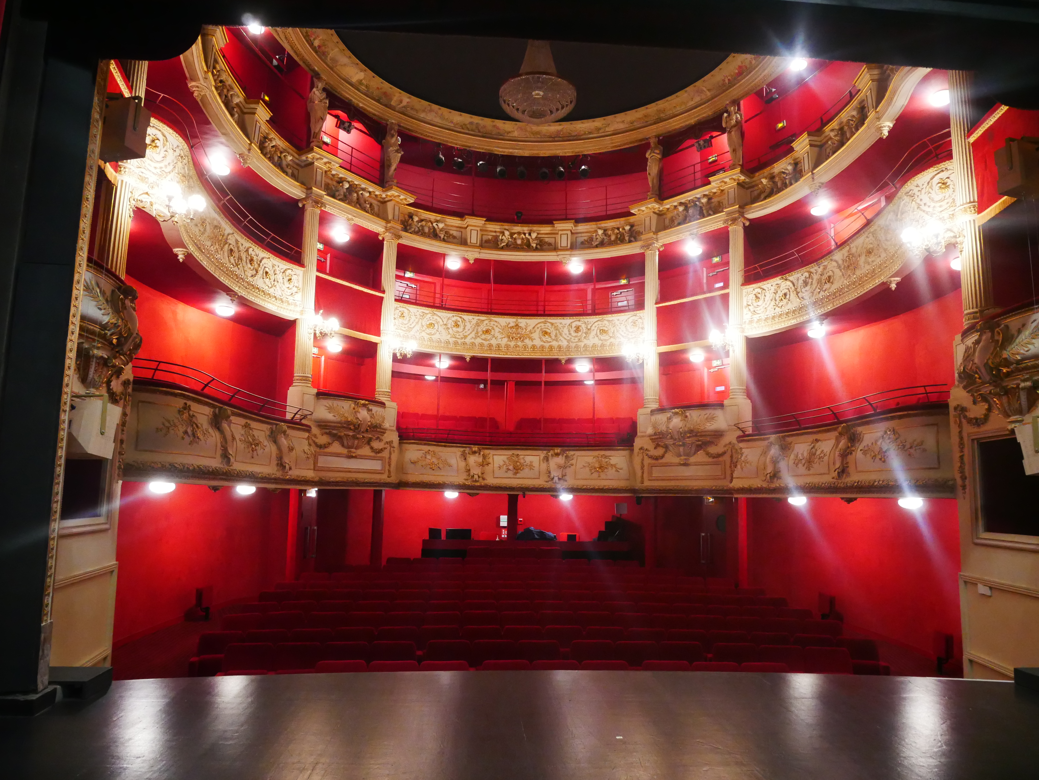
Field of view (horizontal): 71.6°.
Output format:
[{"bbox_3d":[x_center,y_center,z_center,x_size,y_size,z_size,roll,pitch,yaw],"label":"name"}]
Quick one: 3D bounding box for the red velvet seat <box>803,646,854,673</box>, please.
[{"bbox_3d":[3.671,3.505,8.375,0.550,0.870,0.580,0,-8,7],"label":"red velvet seat"}]

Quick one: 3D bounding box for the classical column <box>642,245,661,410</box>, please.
[{"bbox_3d":[2.858,-1.417,15.551,0.370,3.659,0.370,1,-8,0],"label":"classical column"}]

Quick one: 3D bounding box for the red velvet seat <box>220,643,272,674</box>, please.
[{"bbox_3d":[-2.951,3.217,7.728,0.540,0.880,0.580,3,-8,-14],"label":"red velvet seat"}]

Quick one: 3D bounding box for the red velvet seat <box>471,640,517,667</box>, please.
[{"bbox_3d":[-0.290,3.431,8.409,0.550,0.870,0.580,2,-8,-5],"label":"red velvet seat"}]

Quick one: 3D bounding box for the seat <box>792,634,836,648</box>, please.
[{"bbox_3d":[3.753,3.563,8.987,0.550,0.870,0.580,0,-8,7],"label":"seat"}]

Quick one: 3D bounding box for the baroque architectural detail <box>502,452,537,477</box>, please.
[{"bbox_3d":[0.001,1.639,15.918,0.773,0.557,0.130,2,-8,-2],"label":"baroque architectural detail"}]

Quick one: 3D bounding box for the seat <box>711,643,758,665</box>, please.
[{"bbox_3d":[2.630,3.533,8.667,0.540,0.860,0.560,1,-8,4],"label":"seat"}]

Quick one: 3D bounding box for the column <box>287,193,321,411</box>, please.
[{"bbox_3d":[-3.881,-1.648,13.190,0.400,4.020,0.400,-4,-9,34],"label":"column"}]

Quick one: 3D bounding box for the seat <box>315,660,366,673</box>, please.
[{"bbox_3d":[-1.882,3.316,7.469,0.550,0.870,0.580,3,-8,-10],"label":"seat"}]

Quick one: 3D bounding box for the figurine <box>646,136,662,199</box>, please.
[{"bbox_3d":[3.001,-4.975,16.108,0.360,1.436,0.320,-4,-10,36],"label":"figurine"}]

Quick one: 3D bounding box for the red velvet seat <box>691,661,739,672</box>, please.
[{"bbox_3d":[2.167,3.437,7.742,0.550,0.870,0.580,1,-8,2],"label":"red velvet seat"}]

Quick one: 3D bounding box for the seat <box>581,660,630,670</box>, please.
[{"bbox_3d":[0.950,3.408,7.709,0.550,0.870,0.580,1,-8,-1],"label":"seat"}]

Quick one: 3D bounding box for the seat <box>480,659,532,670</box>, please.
[{"bbox_3d":[-0.146,3.312,7.465,0.540,0.880,0.580,2,-8,-4],"label":"seat"}]

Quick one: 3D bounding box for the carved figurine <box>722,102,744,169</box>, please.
[{"bbox_3d":[4.239,-5.013,14.127,0.400,1.340,0.350,-4,-10,37],"label":"carved figurine"}]

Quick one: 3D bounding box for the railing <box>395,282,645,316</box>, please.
[{"bbox_3d":[0.012,-1.885,15.532,5.300,0.380,0.920,2,-8,-3],"label":"railing"}]

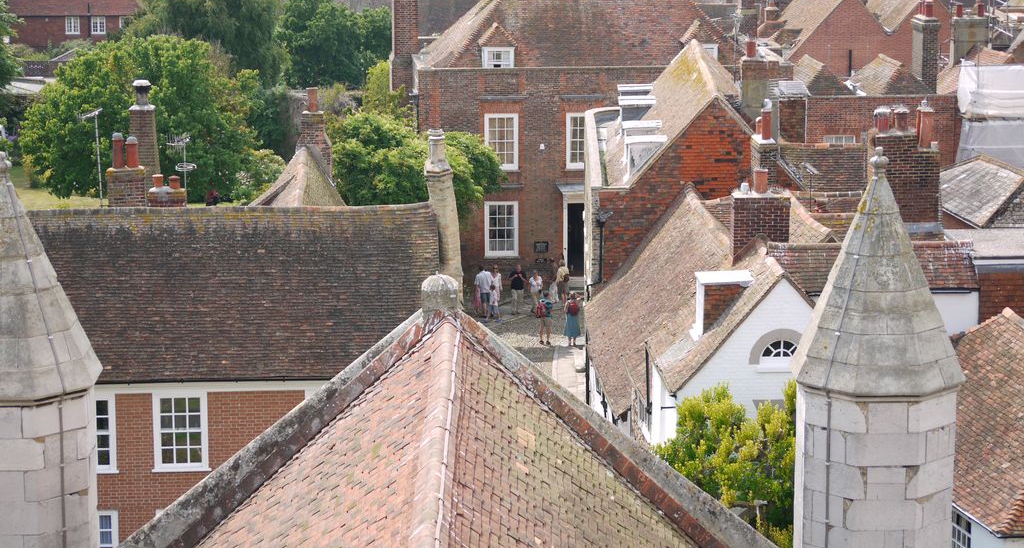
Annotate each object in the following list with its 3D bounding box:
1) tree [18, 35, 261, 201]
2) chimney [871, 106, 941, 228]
[{"bbox_3d":[-16.440,-7.039,117.500,10.400,7.000,9.500,0,11,0],"label":"tree"},{"bbox_3d":[8.704,-2.387,59.264,1.450,2.789,0.800,-1,11,-5],"label":"chimney"}]

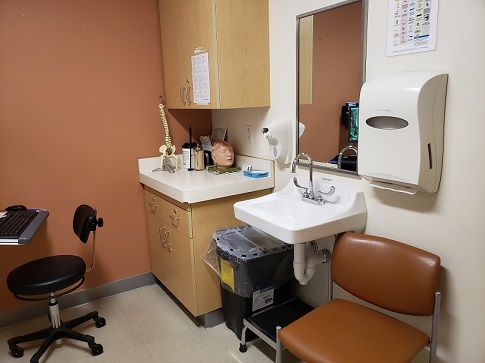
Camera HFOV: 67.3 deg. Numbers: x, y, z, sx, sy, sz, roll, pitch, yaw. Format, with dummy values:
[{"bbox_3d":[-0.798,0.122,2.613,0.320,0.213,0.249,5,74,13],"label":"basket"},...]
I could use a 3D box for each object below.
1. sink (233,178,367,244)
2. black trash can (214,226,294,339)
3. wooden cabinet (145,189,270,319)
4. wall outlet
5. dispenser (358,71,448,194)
[{"bbox_3d":[0.260,0.152,1.895,0.478,0.230,0.564,-9,14,-33],"label":"sink"},{"bbox_3d":[0.055,0.626,2.139,0.360,0.602,0.413,-9,14,-33],"label":"black trash can"},{"bbox_3d":[-0.249,0.375,2.601,0.605,0.722,0.757,-9,14,-33],"label":"wooden cabinet"},{"bbox_3d":[0.051,-0.326,2.518,0.010,0.117,0.069,-9,14,-33],"label":"wall outlet"},{"bbox_3d":[0.648,-0.203,1.518,0.157,0.488,0.305,-9,14,-33],"label":"dispenser"}]

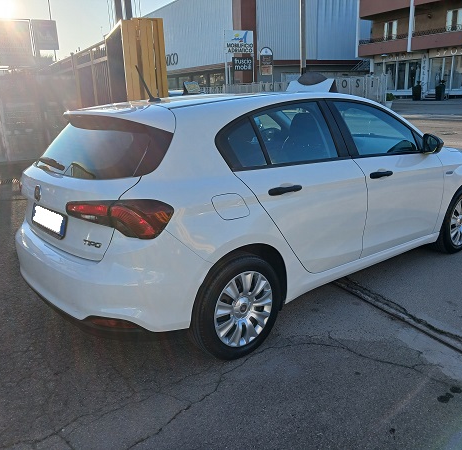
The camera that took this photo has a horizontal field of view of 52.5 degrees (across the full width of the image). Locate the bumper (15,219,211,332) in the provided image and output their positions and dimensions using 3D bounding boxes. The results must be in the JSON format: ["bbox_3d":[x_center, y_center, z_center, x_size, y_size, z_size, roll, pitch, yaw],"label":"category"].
[{"bbox_3d":[-0.918,0.192,2.883,0.530,0.610,1.760,-14,19,-37],"label":"bumper"}]

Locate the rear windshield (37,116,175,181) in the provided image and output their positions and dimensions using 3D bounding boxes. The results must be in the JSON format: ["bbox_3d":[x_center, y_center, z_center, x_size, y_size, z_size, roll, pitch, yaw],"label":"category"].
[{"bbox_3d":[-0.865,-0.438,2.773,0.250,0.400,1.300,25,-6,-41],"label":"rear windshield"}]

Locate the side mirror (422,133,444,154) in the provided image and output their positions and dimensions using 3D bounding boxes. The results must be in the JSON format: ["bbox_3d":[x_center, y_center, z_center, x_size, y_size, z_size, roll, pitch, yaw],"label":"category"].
[{"bbox_3d":[1.490,-0.605,3.478,0.145,0.145,0.180,-14,19,-37],"label":"side mirror"}]

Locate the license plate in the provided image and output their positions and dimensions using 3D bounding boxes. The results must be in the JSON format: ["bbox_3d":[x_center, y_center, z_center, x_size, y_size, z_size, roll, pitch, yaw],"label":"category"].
[{"bbox_3d":[-1.063,-0.029,2.706,0.025,0.125,0.530,2,9,-41],"label":"license plate"}]

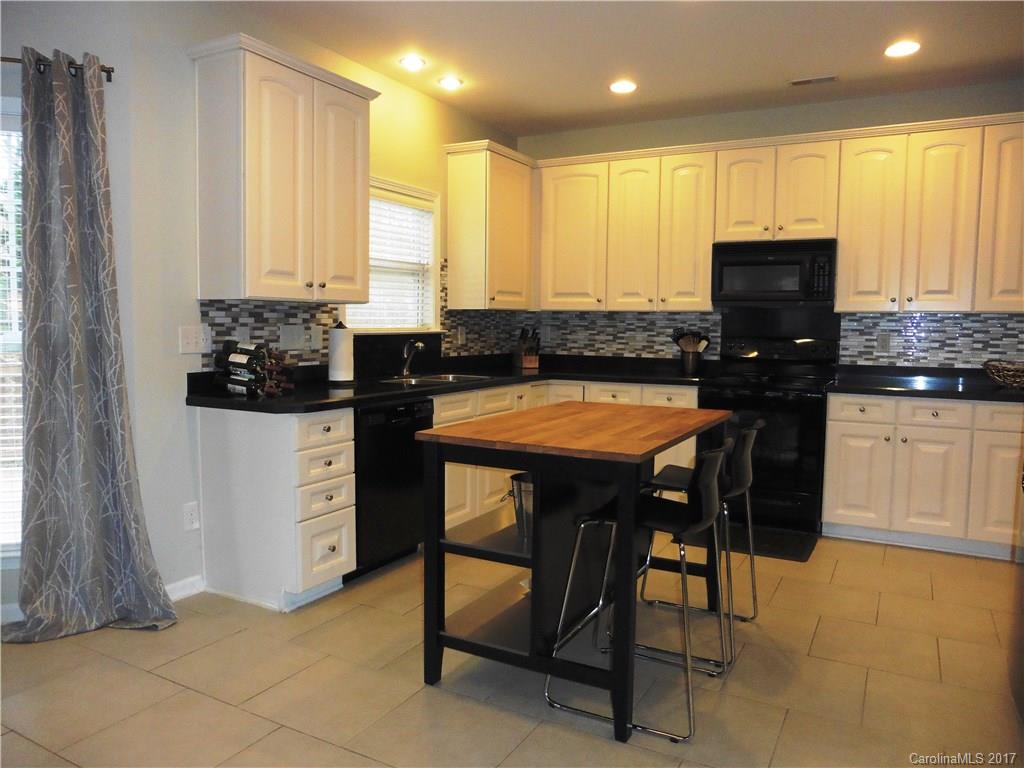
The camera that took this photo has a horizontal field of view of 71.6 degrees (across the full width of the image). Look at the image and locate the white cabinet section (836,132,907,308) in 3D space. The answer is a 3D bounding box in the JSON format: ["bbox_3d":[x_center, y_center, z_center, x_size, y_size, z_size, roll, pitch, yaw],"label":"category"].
[{"bbox_3d":[2.281,-0.987,4.503,0.366,1.066,0.323,3,6,29],"label":"white cabinet section"}]

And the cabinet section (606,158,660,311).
[{"bbox_3d":[0.948,-1.068,5.243,0.390,1.066,0.323,3,6,29],"label":"cabinet section"}]

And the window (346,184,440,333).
[{"bbox_3d":[-0.763,-0.800,4.494,0.090,0.935,1.010,3,6,28],"label":"window"}]

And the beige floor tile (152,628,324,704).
[{"bbox_3d":[-1.012,1.055,2.675,0.460,0.012,0.440,3,6,28],"label":"beige floor tile"}]

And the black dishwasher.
[{"bbox_3d":[-0.836,0.487,3.760,0.624,0.820,0.615,3,5,29],"label":"black dishwasher"}]

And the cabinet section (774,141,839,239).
[{"bbox_3d":[1.959,-1.238,4.664,0.380,0.601,0.323,3,6,29],"label":"cabinet section"}]

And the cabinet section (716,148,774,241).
[{"bbox_3d":[1.626,-1.258,4.848,0.381,0.601,0.323,3,6,29],"label":"cabinet section"}]

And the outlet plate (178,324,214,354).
[{"bbox_3d":[-1.442,-0.202,3.249,0.008,0.126,0.163,3,5,29],"label":"outlet plate"}]

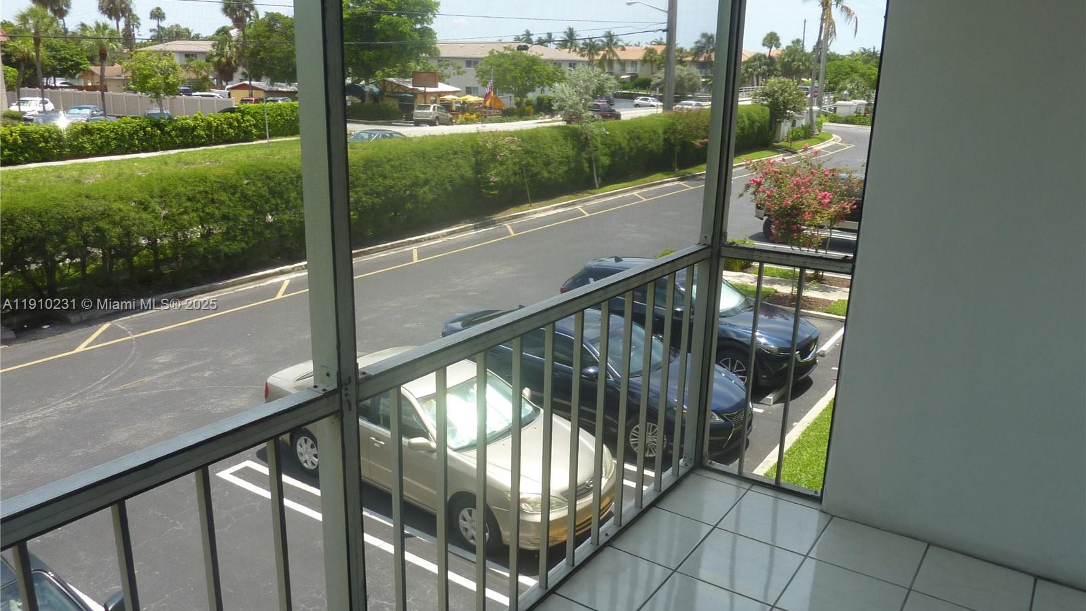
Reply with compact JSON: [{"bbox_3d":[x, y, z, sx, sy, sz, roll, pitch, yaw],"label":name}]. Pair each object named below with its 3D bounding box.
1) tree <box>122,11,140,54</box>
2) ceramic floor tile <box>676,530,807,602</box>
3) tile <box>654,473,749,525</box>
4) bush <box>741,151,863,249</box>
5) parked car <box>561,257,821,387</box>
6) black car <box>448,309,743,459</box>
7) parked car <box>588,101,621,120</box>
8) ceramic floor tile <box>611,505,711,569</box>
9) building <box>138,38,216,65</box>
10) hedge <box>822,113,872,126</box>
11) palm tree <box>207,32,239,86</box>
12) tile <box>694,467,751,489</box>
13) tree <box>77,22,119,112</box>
[{"bbox_3d":[-59.507,-35.856,113.302,2.800,12.630,2.800,-6,17,-26],"label":"tree"},{"bbox_3d":[0.660,0.862,2.607,0.319,0.010,0.319,12,18,33],"label":"ceramic floor tile"},{"bbox_3d":[0.615,0.746,3.020,0.238,0.010,0.319,12,18,33],"label":"tile"},{"bbox_3d":[6.101,-2.095,18.293,2.850,2.950,2.600,7,17,20],"label":"bush"},{"bbox_3d":[2.586,0.193,14.169,4.570,1.690,1.880,12,19,34],"label":"parked car"},{"bbox_3d":[0.701,0.945,11.747,4.900,1.460,1.850,12,19,34],"label":"black car"},{"bbox_3d":[4.192,-15.292,62.000,1.850,1.680,4.700,13,20,35],"label":"parked car"},{"bbox_3d":[0.408,0.790,2.666,0.245,0.010,0.310,10,18,34],"label":"ceramic floor tile"},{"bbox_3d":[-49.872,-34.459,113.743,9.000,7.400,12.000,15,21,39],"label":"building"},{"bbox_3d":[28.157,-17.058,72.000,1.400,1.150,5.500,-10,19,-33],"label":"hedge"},{"bbox_3d":[-35.399,-25.788,86.868,3.500,8.200,3.500,-5,17,-20],"label":"palm tree"},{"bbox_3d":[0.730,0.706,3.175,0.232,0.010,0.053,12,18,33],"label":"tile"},{"bbox_3d":[-33.589,-17.849,60.000,2.800,7.200,2.800,-5,17,-22],"label":"tree"}]

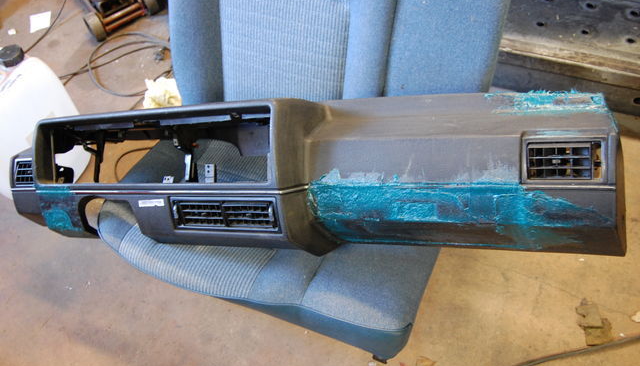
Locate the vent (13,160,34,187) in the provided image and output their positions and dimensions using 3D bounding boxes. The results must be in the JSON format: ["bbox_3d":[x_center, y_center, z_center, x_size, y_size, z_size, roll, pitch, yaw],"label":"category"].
[{"bbox_3d":[-0.694,-0.023,1.469,0.108,0.064,0.035,0,-6,27],"label":"vent"}]

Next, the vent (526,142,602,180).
[{"bbox_3d":[0.370,-0.032,0.916,0.108,0.060,0.035,0,-6,27],"label":"vent"}]

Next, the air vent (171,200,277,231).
[{"bbox_3d":[-0.180,0.058,1.161,0.246,0.067,0.035,0,16,28],"label":"air vent"}]

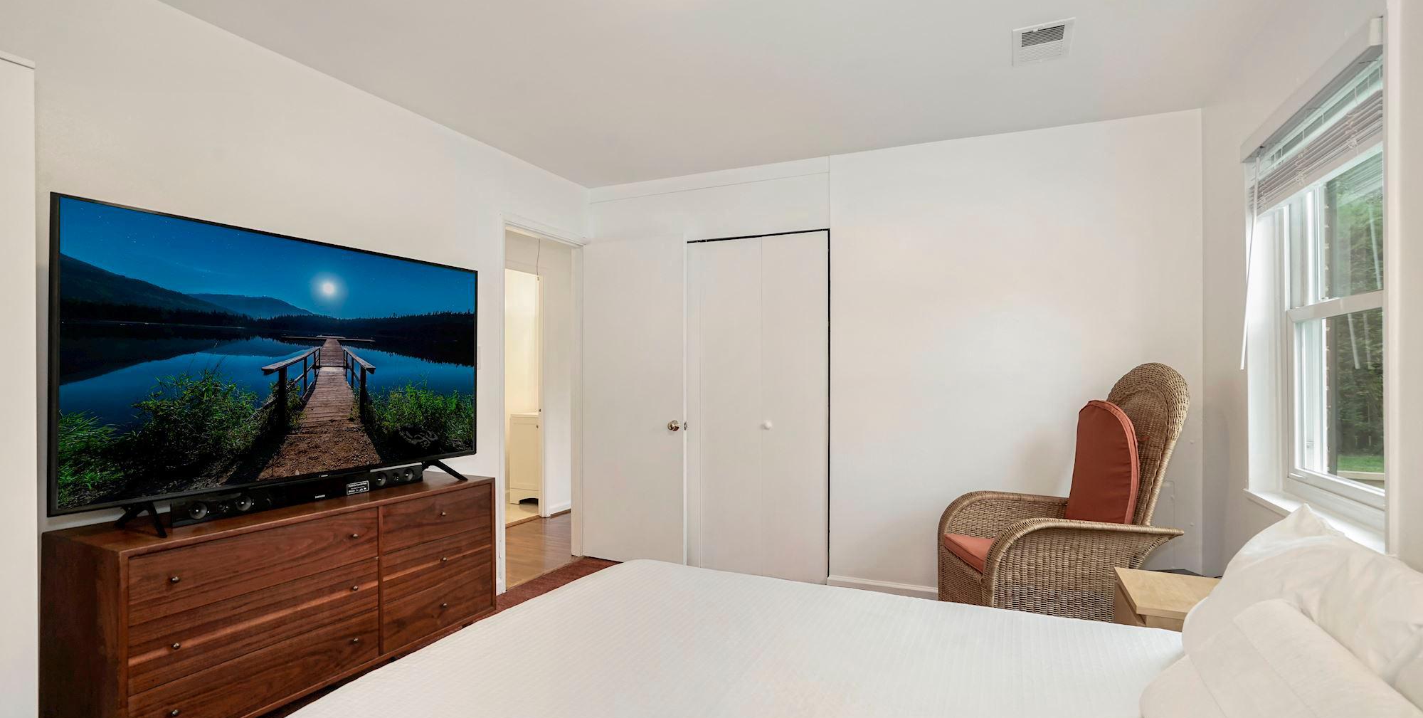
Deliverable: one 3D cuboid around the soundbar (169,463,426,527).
[{"bbox_3d":[-1.448,0.476,2.311,0.060,0.077,0.895,0,-1,26],"label":"soundbar"}]

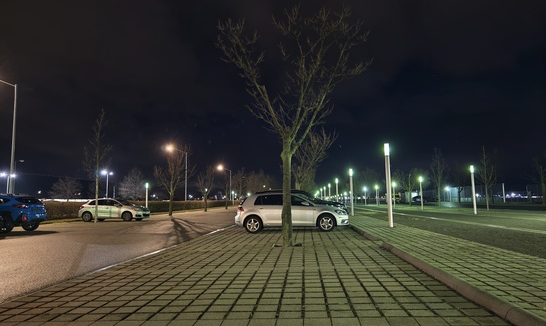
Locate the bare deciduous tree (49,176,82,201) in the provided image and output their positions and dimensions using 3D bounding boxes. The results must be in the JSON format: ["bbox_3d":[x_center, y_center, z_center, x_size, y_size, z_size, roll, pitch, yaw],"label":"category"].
[{"bbox_3d":[-27.307,4.260,48.265,4.600,5.000,4.600,-2,-6,5],"label":"bare deciduous tree"}]

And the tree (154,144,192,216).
[{"bbox_3d":[-9.047,1.576,32.939,3.400,6.400,3.400,-2,-6,5],"label":"tree"}]

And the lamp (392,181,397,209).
[{"bbox_3d":[13.950,3.715,41.756,0.180,2.950,0.180,-2,-6,5],"label":"lamp"}]

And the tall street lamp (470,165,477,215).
[{"bbox_3d":[12.193,1.628,22.006,0.180,2.950,0.180,-2,-6,5],"label":"tall street lamp"}]

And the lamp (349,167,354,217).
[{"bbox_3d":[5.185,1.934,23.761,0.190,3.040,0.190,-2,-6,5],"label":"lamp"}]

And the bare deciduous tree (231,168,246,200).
[{"bbox_3d":[-5.980,4.667,65.371,2.900,7.000,2.900,-2,-6,5],"label":"bare deciduous tree"}]

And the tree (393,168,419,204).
[{"bbox_3d":[22.258,3.918,60.334,5.000,6.300,5.000,-2,-6,5],"label":"tree"}]

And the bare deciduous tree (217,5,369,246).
[{"bbox_3d":[0.568,-1.014,9.406,3.950,6.200,3.900,-2,-6,5],"label":"bare deciduous tree"}]

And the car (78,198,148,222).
[{"bbox_3d":[-10.064,2.967,23.334,4.330,1.490,1.790,-2,-6,5],"label":"car"}]

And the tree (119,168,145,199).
[{"bbox_3d":[-23.856,4.500,61.381,4.600,7.200,4.600,-2,-6,5],"label":"tree"}]

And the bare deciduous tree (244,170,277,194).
[{"bbox_3d":[-2.832,5.854,80.408,6.600,7.700,6.600,-2,-6,5],"label":"bare deciduous tree"}]

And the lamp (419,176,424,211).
[{"bbox_3d":[13.109,2.705,31.956,0.180,2.950,0.180,-2,-6,5],"label":"lamp"}]

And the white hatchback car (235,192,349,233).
[{"bbox_3d":[0.706,1.836,13.877,4.260,1.460,1.820,-1,-6,2],"label":"white hatchback car"}]

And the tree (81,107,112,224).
[{"bbox_3d":[-10.267,0.084,21.260,1.750,6.850,1.750,-2,-6,5],"label":"tree"}]

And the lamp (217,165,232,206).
[{"bbox_3d":[-11.269,5.878,86.604,2.800,9.300,0.400,-2,-6,5],"label":"lamp"}]

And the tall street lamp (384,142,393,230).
[{"bbox_3d":[4.092,0.782,12.806,0.180,2.950,0.180,-2,-6,5],"label":"tall street lamp"}]

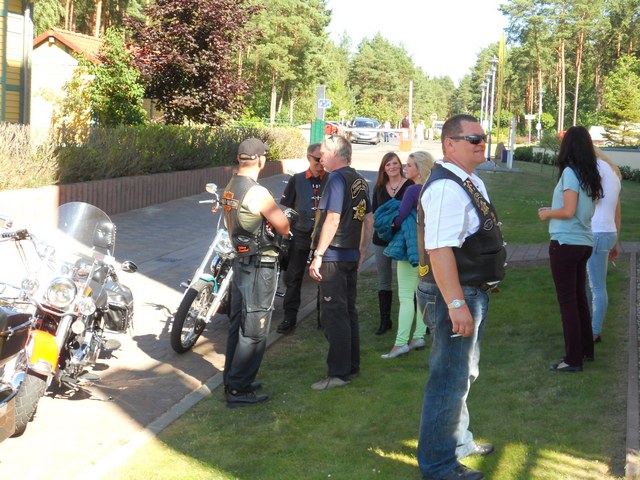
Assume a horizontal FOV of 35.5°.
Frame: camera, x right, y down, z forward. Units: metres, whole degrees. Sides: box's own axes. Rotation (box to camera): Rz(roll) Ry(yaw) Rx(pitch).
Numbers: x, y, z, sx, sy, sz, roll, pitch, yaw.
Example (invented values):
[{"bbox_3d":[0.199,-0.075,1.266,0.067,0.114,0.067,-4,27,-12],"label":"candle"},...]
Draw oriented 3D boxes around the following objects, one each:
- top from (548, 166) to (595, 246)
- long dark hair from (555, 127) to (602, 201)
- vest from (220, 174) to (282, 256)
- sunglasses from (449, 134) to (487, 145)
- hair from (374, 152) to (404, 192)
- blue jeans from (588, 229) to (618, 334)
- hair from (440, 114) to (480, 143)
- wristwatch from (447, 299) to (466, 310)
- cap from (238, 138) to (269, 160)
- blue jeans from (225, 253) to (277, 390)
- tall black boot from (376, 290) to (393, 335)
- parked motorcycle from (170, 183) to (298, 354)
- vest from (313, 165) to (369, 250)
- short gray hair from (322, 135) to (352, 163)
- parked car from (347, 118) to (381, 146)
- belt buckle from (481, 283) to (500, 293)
[{"bbox_3d":[1.762,-0.234,6.966,0.290,0.580,0.410,5,6,25],"label":"top"},{"bbox_3d":[1.804,-0.532,6.939,0.280,0.520,0.260,7,7,41],"label":"long dark hair"},{"bbox_3d":[-0.481,-0.169,6.904,0.340,0.590,0.480,-1,6,-30],"label":"vest"},{"bbox_3d":[0.766,-0.519,5.170,0.148,0.048,0.150,-2,6,-44],"label":"sunglasses"},{"bbox_3d":[0.654,-0.626,9.400,0.270,0.400,0.220,2,5,3],"label":"hair"},{"bbox_3d":[2.357,0.375,8.418,0.310,0.930,0.360,6,6,36],"label":"blue jeans"},{"bbox_3d":[0.729,-0.570,5.200,0.165,0.165,0.200,-2,6,-44],"label":"hair"},{"bbox_3d":[0.678,0.320,4.950,0.085,0.045,0.065,-17,2,8],"label":"wristwatch"},{"bbox_3d":[-0.443,-0.616,6.800,0.175,0.150,0.260,6,6,40],"label":"cap"},{"bbox_3d":[-0.485,0.590,6.973,0.330,0.970,0.420,0,6,-26],"label":"blue jeans"},{"bbox_3d":[0.612,0.683,9.400,0.120,0.410,0.260,4,5,22],"label":"tall black boot"},{"bbox_3d":[-0.653,0.249,9.012,0.900,1.290,2.330,4,6,22],"label":"parked motorcycle"},{"bbox_3d":[0.152,-0.223,7.055,0.330,0.610,0.480,6,6,32],"label":"vest"},{"bbox_3d":[0.123,-0.643,7.017,0.210,0.200,0.180,3,5,12],"label":"short gray hair"},{"bbox_3d":[2.871,-6.878,63.000,1.820,1.660,4.400,3,5,9],"label":"parked car"},{"bbox_3d":[0.874,0.244,5.120,0.035,0.052,0.085,4,5,21],"label":"belt buckle"}]

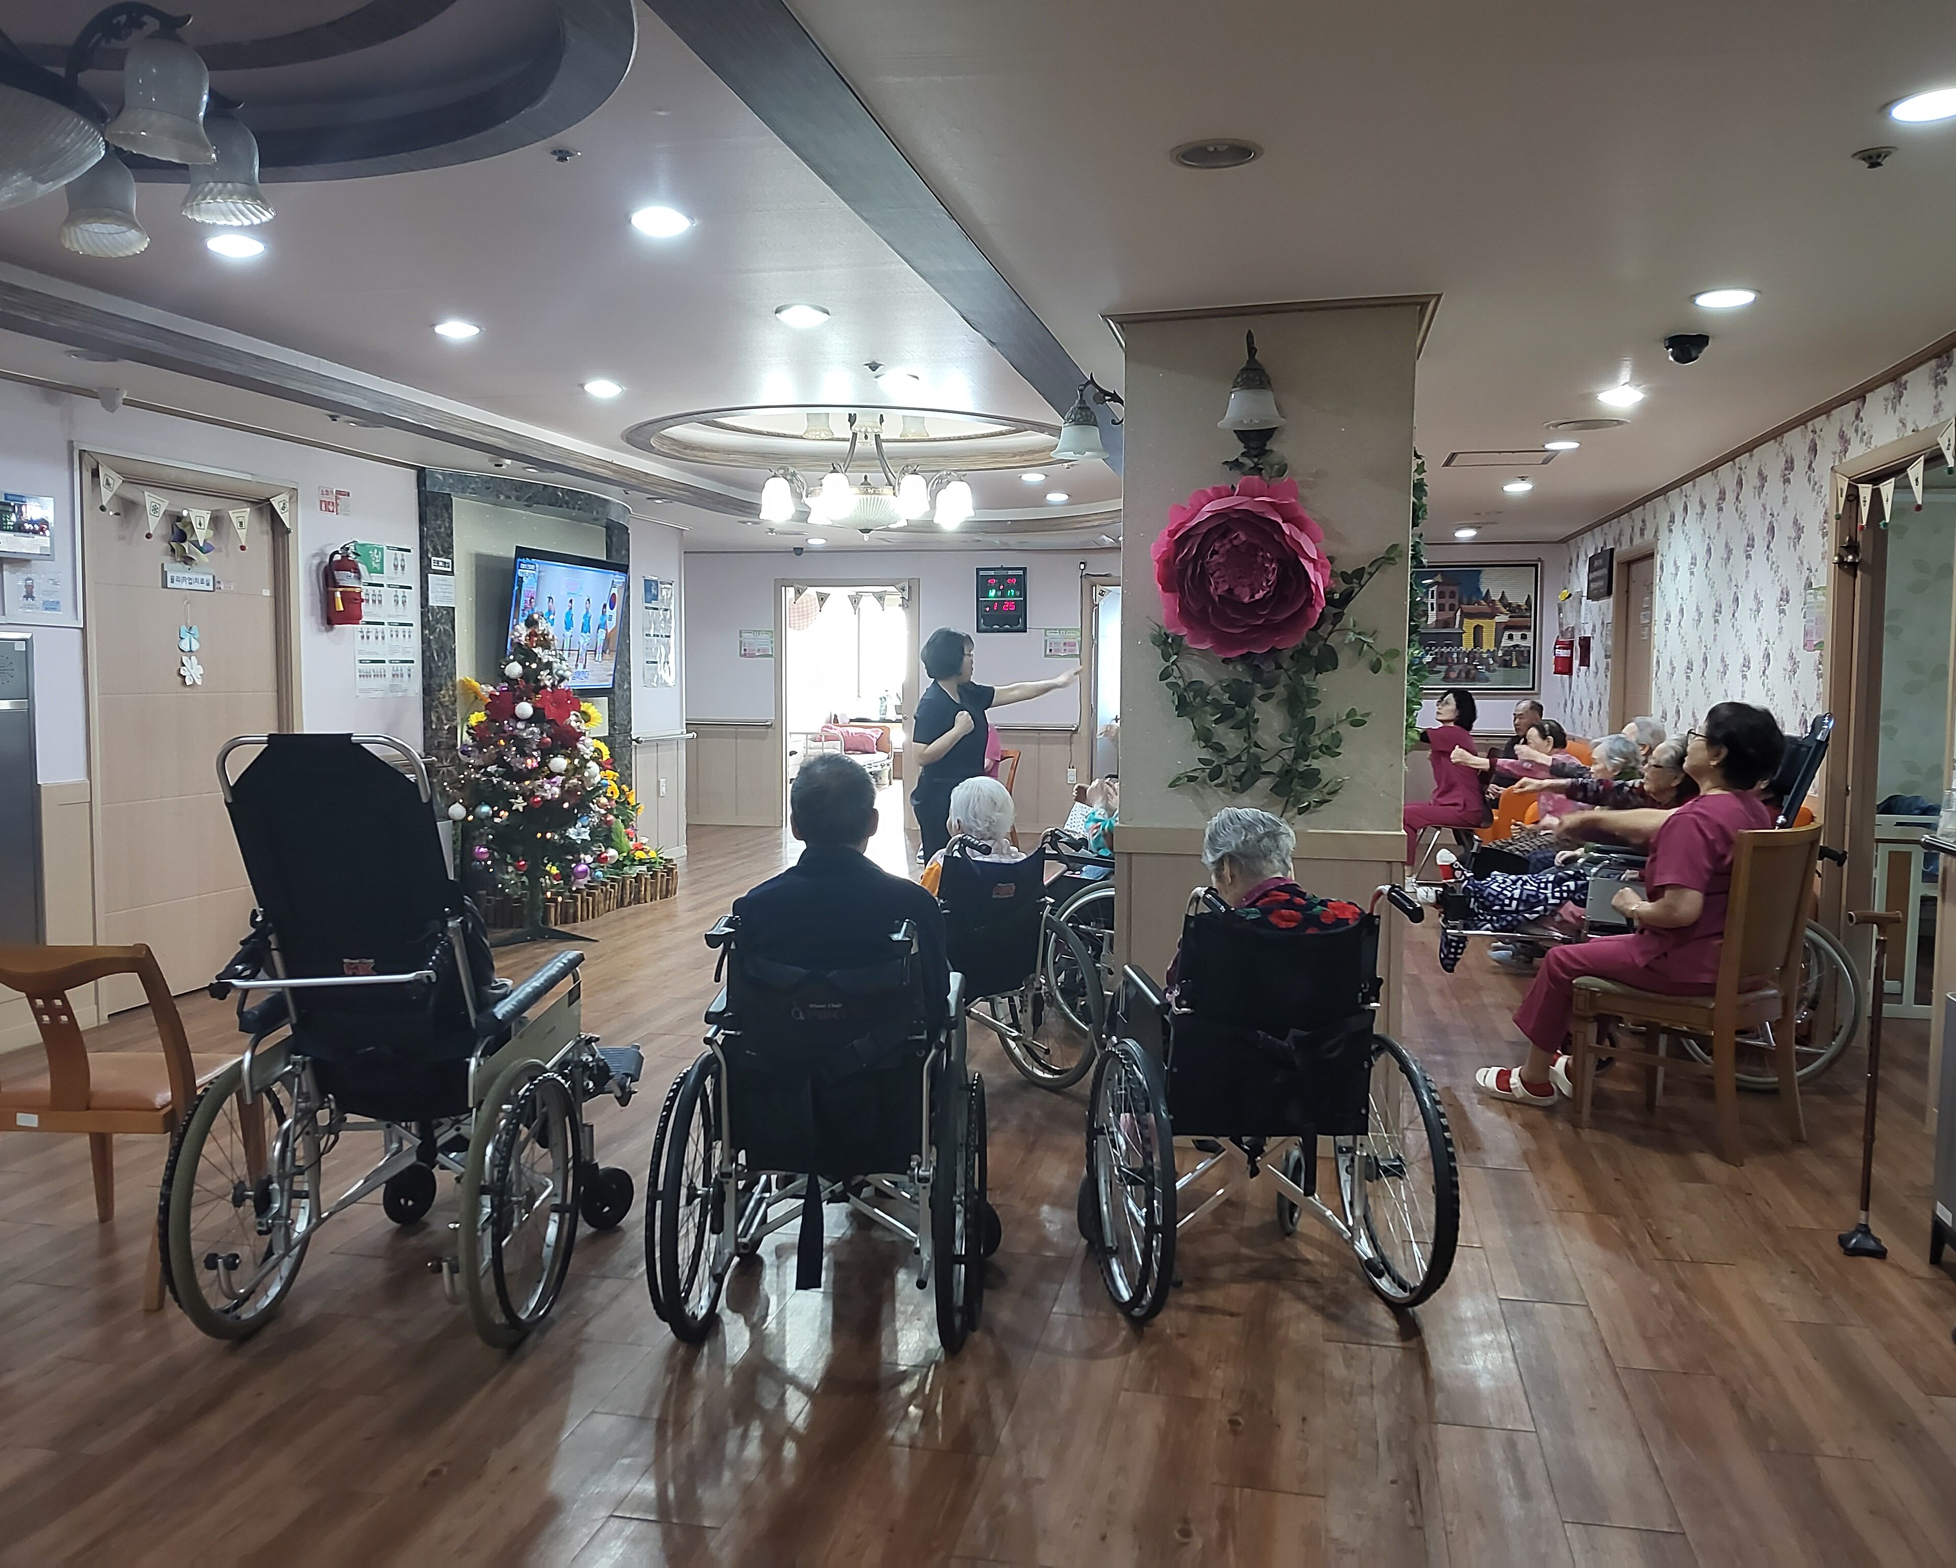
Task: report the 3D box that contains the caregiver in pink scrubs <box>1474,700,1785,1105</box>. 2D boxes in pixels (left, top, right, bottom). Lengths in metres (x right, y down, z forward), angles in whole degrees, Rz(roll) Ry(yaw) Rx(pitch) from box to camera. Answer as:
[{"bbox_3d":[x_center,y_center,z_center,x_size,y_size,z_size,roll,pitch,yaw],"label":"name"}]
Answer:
[{"bbox_3d":[1.921,0.370,4.691,0.520,1.250,0.820,-3,5,-41],"label":"caregiver in pink scrubs"}]

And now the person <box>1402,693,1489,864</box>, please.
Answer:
[{"bbox_3d":[2.701,0.049,9.428,0.750,1.220,0.500,1,4,10],"label":"person"}]

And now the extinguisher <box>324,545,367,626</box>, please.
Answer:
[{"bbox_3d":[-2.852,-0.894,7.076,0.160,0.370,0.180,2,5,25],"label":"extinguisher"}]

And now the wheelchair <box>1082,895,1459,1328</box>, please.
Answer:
[{"bbox_3d":[0.589,0.631,3.405,0.630,0.900,0.970,0,4,-9],"label":"wheelchair"}]

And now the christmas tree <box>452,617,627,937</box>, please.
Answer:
[{"bbox_3d":[-2.227,-0.042,7.903,0.880,1.570,0.880,1,4,12],"label":"christmas tree"}]

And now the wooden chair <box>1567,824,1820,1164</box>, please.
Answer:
[{"bbox_3d":[2.084,0.567,4.551,0.440,0.920,0.520,-4,6,-44],"label":"wooden chair"}]

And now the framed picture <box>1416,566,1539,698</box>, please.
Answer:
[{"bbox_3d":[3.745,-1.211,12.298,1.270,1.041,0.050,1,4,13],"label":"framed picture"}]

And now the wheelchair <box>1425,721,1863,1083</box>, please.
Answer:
[{"bbox_3d":[2.231,0.356,5.329,1.280,1.190,0.620,1,4,14],"label":"wheelchair"}]

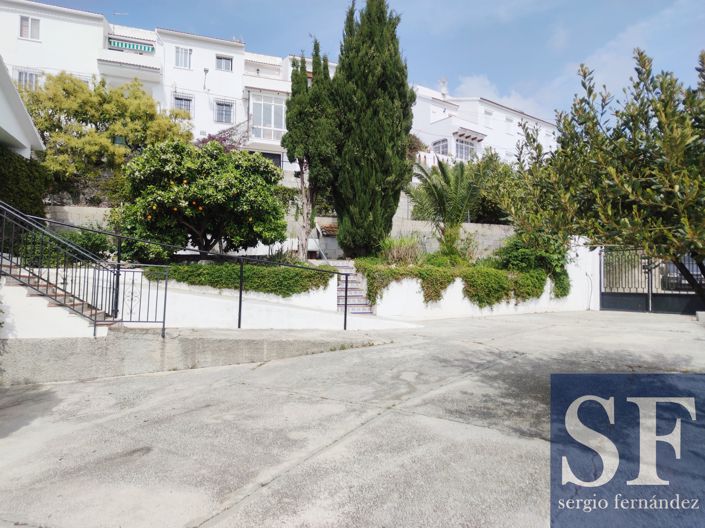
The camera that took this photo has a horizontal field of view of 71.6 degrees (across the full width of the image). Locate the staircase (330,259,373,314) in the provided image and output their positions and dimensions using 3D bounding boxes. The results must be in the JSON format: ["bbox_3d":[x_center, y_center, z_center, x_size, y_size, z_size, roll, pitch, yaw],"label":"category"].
[{"bbox_3d":[-0.205,0.596,12.989,1.100,1.450,2.200,1,-1,-16],"label":"staircase"}]

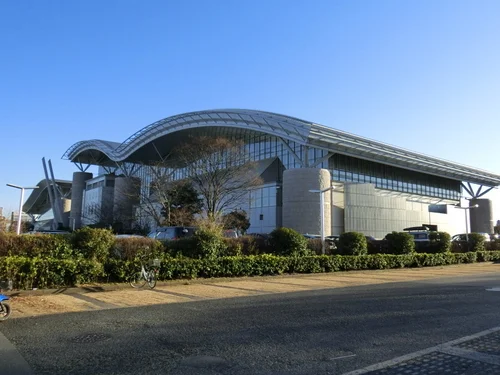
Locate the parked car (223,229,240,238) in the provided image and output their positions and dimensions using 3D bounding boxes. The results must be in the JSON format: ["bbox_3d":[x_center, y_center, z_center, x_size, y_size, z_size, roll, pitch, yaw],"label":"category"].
[{"bbox_3d":[-2.332,3.450,25.782,1.550,1.600,3.600,6,-10,-39],"label":"parked car"}]

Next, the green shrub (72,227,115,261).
[{"bbox_3d":[-6.314,2.391,16.792,1.650,1.650,1.500,6,-10,-39],"label":"green shrub"}]

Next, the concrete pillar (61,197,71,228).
[{"bbox_3d":[-43.046,8.336,98.000,3.000,11.600,3.000,7,-11,-39],"label":"concrete pillar"}]

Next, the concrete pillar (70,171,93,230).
[{"bbox_3d":[-26.548,3.386,66.000,3.000,12.000,3.000,7,-11,-39],"label":"concrete pillar"}]

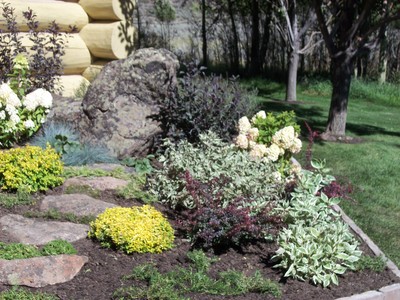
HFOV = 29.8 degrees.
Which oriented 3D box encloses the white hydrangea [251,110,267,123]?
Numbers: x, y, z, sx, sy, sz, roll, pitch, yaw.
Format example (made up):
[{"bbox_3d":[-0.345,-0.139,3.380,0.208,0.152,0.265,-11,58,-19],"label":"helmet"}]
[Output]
[{"bbox_3d":[0.510,-0.292,6.550,0.135,0.110,0.120,0,9,0],"label":"white hydrangea"}]

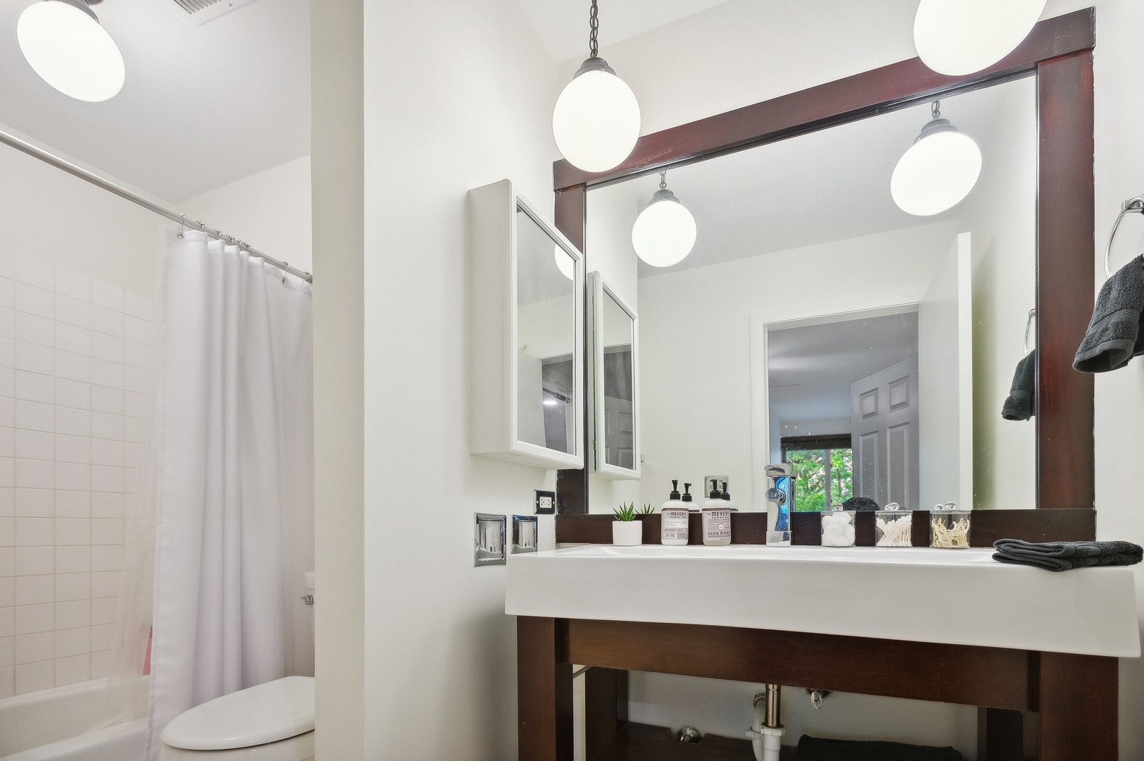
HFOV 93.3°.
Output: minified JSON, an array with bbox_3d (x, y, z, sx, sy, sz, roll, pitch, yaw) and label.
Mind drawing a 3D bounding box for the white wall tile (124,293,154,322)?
[{"bbox_3d":[-1.859,-0.327,2.321,0.010,0.110,0.108,0,-4,29],"label":"white wall tile"}]

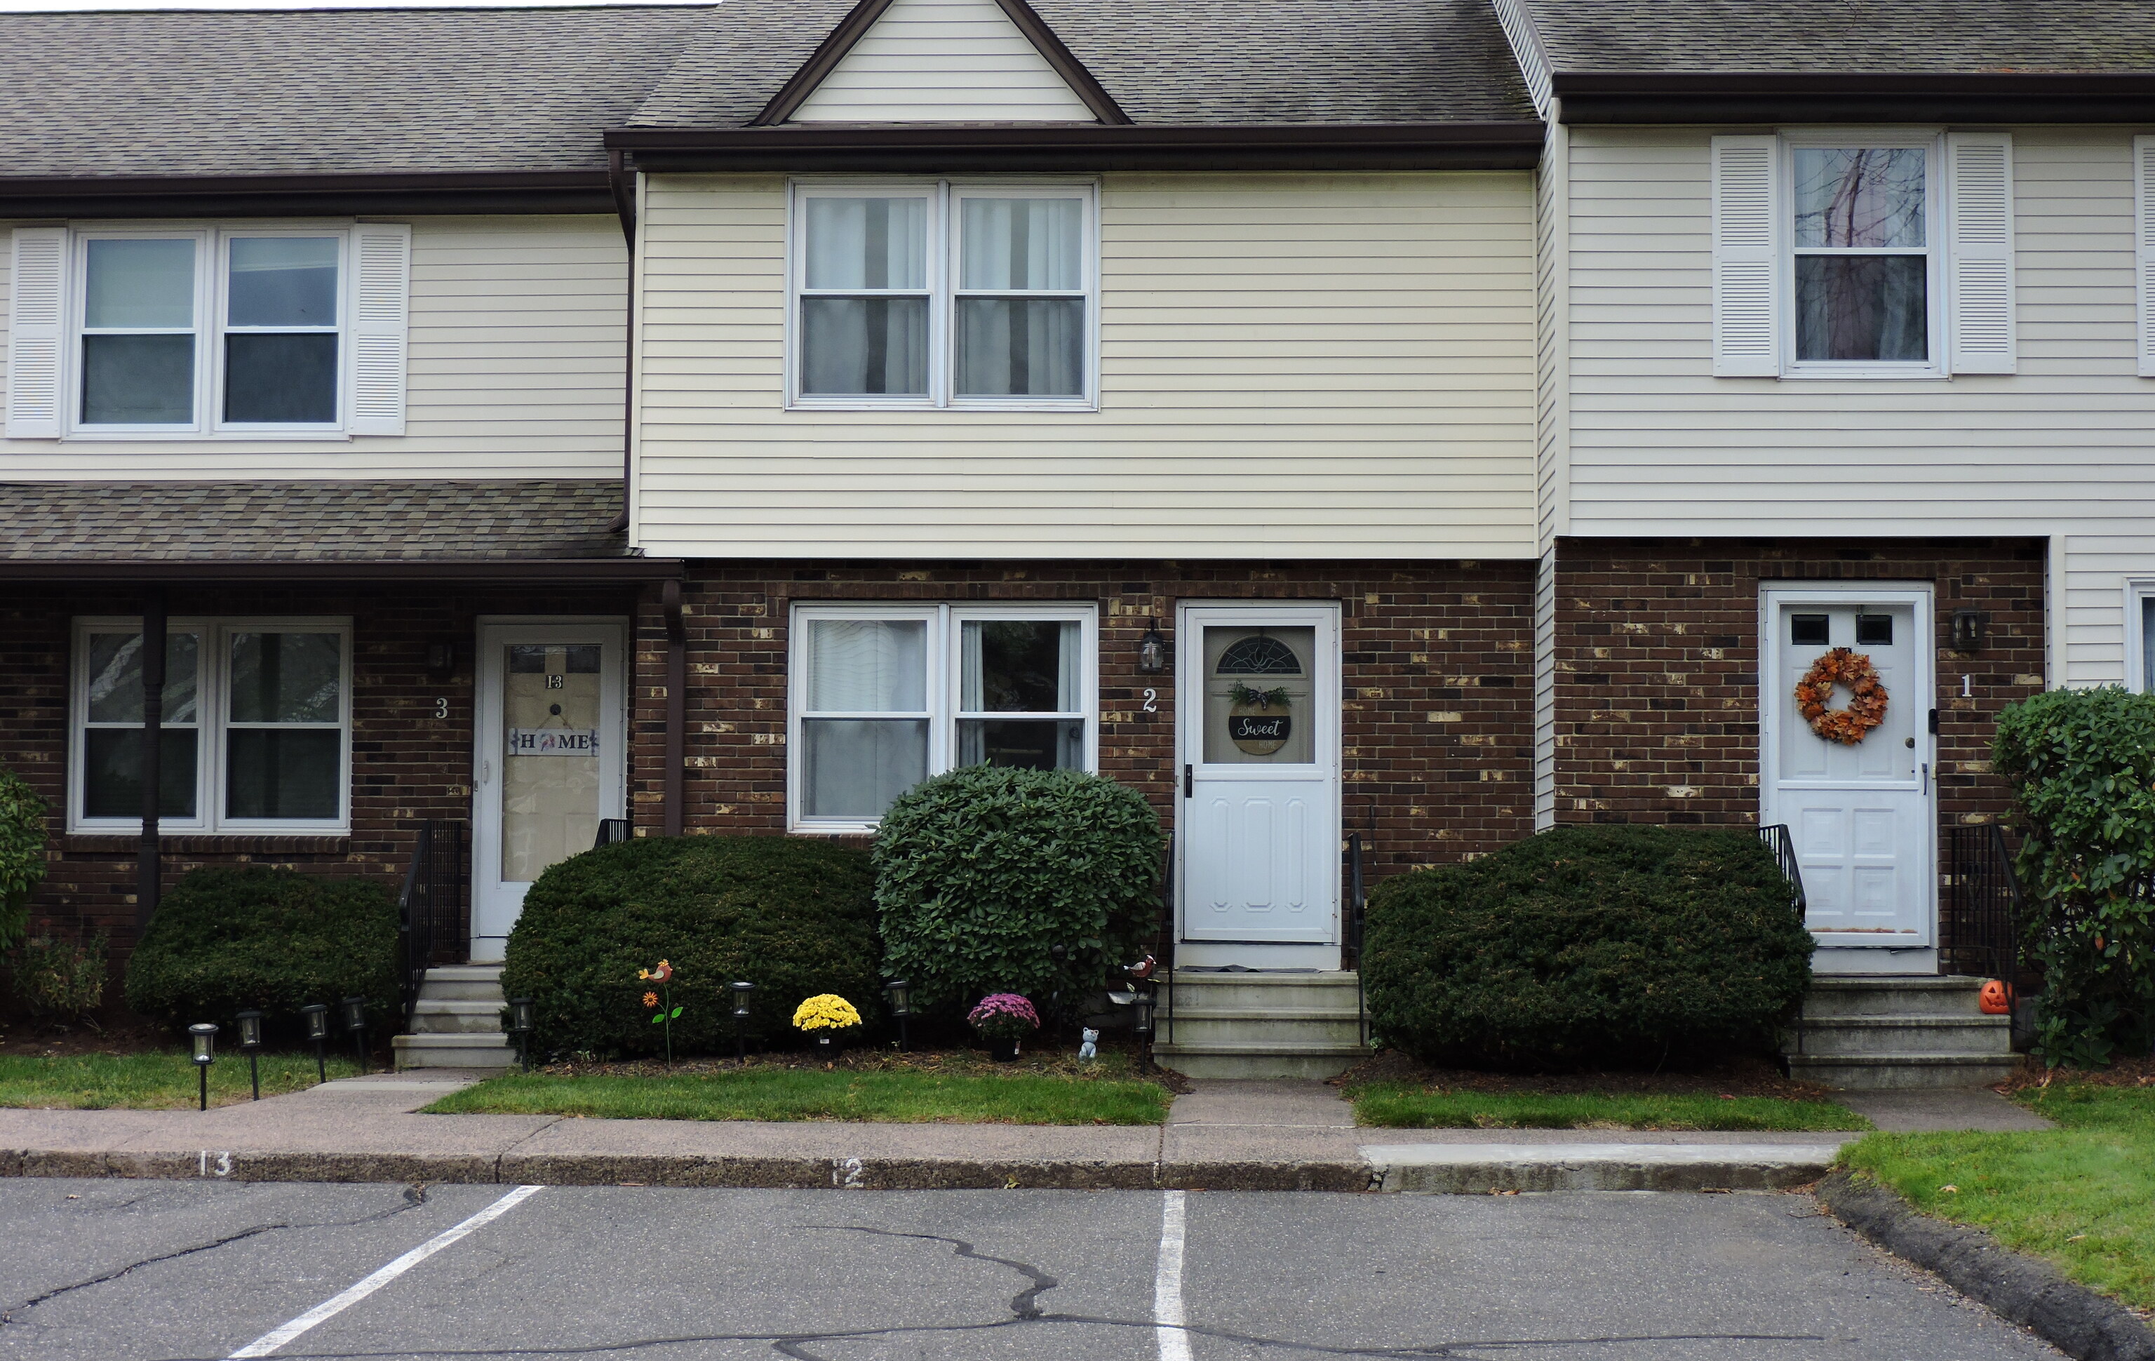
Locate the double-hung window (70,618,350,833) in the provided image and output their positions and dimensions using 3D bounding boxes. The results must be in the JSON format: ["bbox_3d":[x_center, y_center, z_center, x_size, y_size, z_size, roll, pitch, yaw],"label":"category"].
[{"bbox_3d":[-5.612,0.289,22.151,1.830,1.400,0.110,0,-4,2],"label":"double-hung window"}]

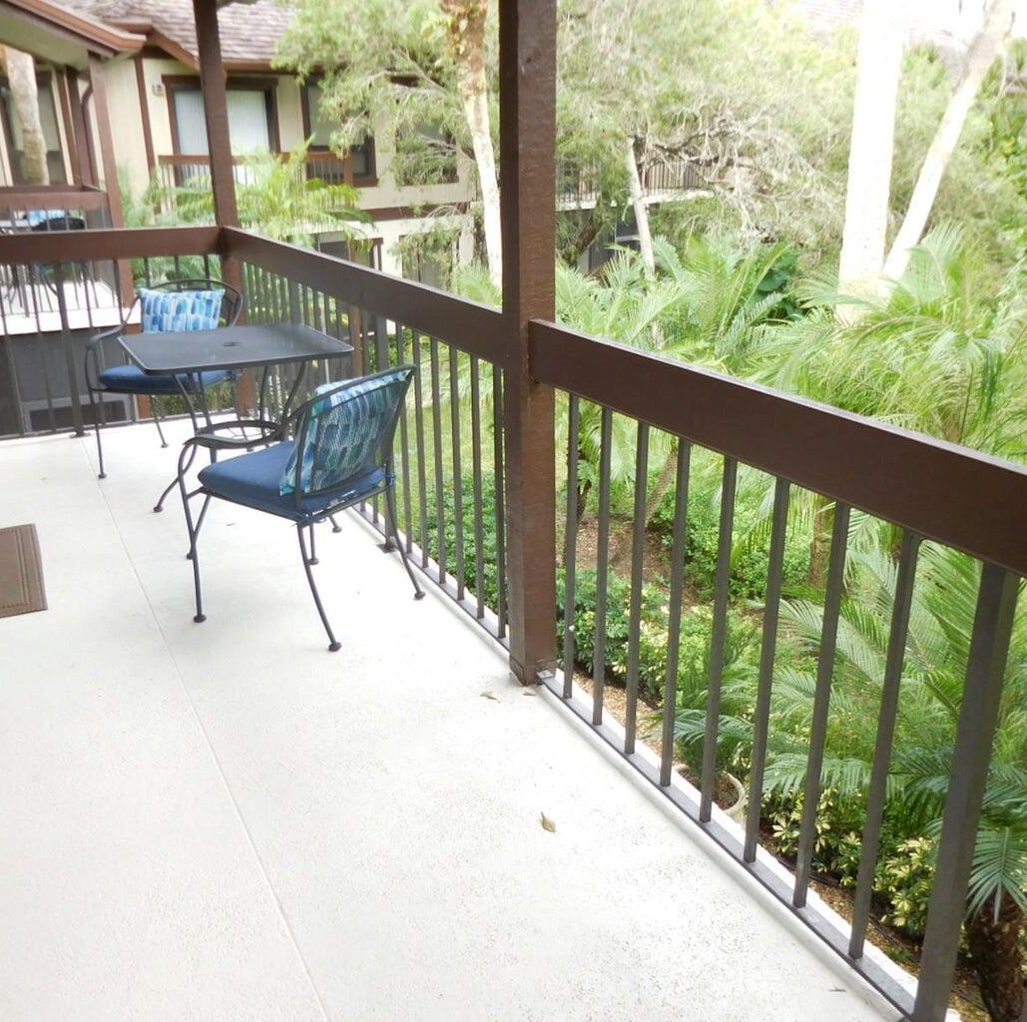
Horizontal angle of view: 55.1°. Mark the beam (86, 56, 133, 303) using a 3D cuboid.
[{"bbox_3d":[-3.664,-2.913,8.940,0.110,2.153,0.110,-11,22,-25],"label":"beam"}]

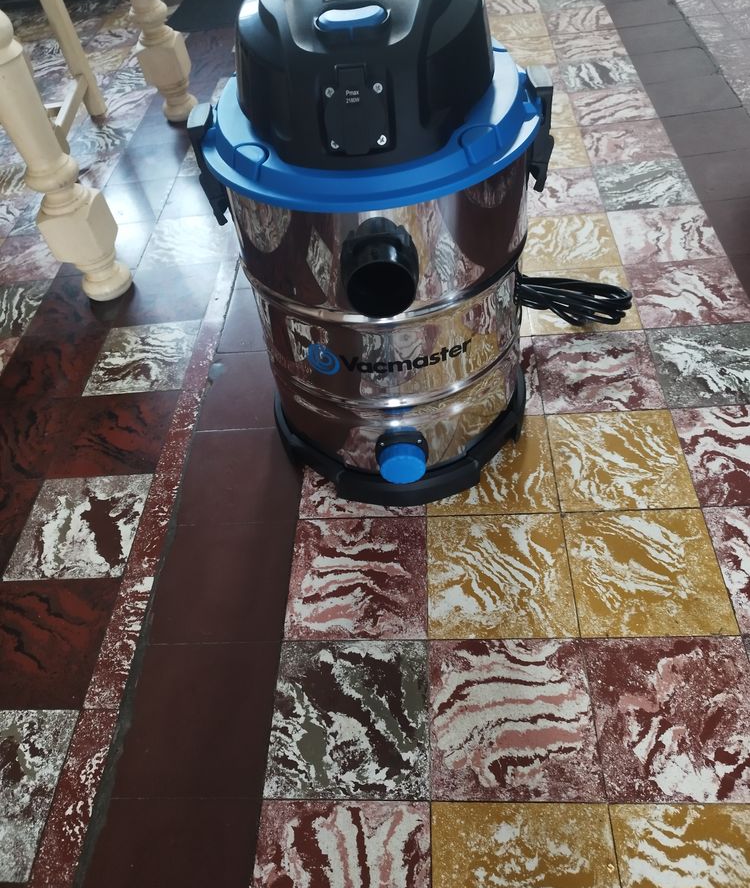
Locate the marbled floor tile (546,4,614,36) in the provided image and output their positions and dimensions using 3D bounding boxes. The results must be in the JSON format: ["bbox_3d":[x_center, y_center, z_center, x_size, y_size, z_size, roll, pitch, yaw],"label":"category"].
[{"bbox_3d":[0.553,-1.137,1.882,0.168,0.015,0.168,-2,49,7],"label":"marbled floor tile"}]

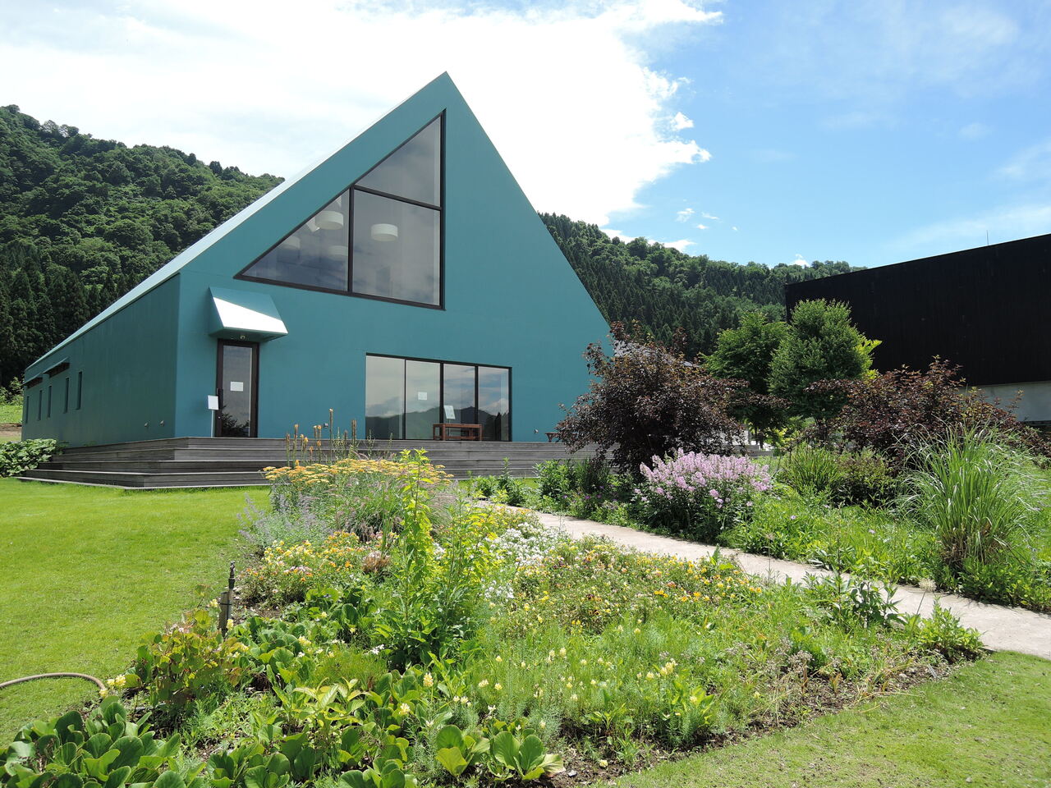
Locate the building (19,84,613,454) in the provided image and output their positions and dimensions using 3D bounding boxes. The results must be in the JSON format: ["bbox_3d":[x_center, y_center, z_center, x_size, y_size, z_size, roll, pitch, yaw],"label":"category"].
[{"bbox_3d":[-10.097,-3.438,31.133,15.628,11.886,22.874,4,-7,-42],"label":"building"}]

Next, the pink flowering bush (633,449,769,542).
[{"bbox_3d":[2.049,1.159,8.400,1.526,0.992,1.300,-2,-5,13],"label":"pink flowering bush"}]

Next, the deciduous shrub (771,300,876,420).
[{"bbox_3d":[8.554,-0.651,21.000,2.984,4.040,2.950,-3,-5,22],"label":"deciduous shrub"}]

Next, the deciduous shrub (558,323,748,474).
[{"bbox_3d":[2.187,0.189,12.400,3.144,2.738,3.000,-2,-5,10],"label":"deciduous shrub"}]

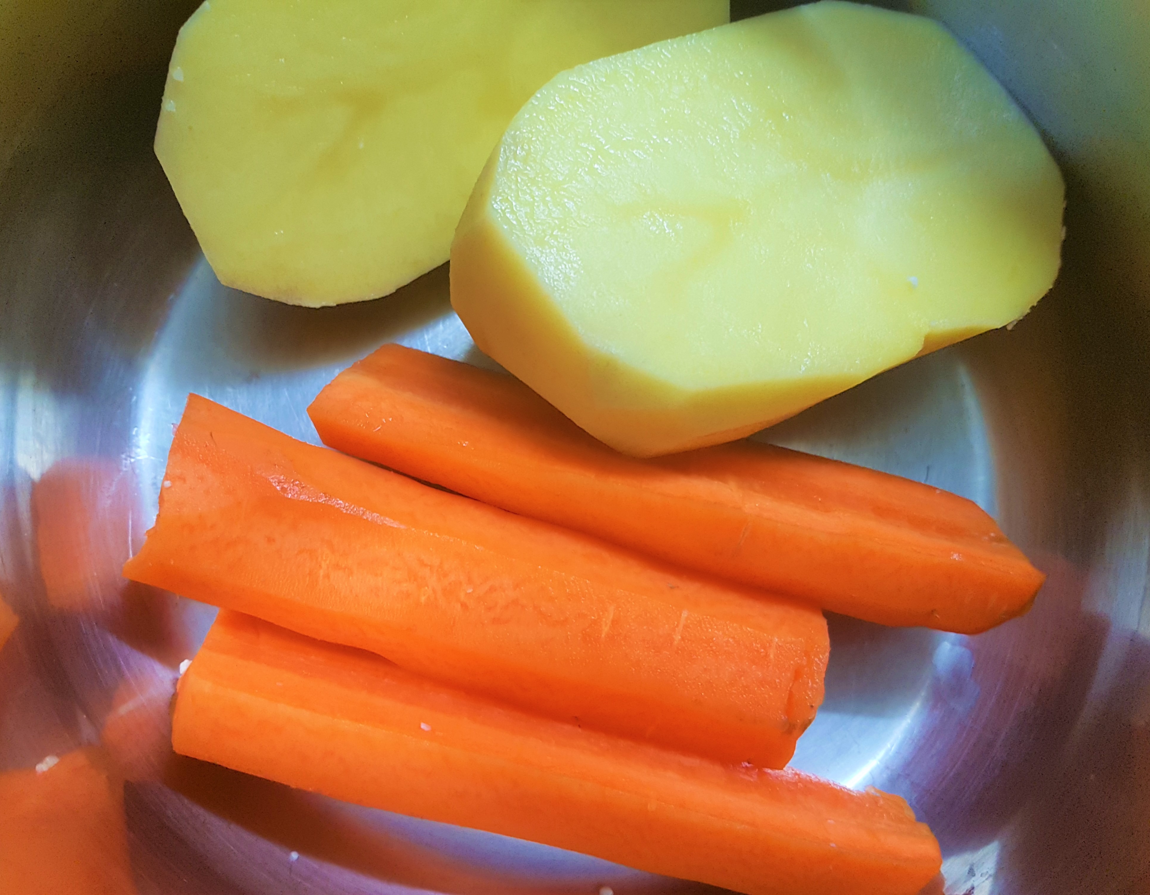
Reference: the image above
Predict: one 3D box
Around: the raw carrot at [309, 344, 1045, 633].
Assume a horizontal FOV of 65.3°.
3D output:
[{"bbox_3d":[0.017,0.008,0.169,0.128,0.020,0.021,15,68,5],"label":"raw carrot"}]

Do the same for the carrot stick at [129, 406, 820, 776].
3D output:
[{"bbox_3d":[-0.015,0.026,0.155,0.113,0.024,0.028,17,68,5],"label":"carrot stick"}]

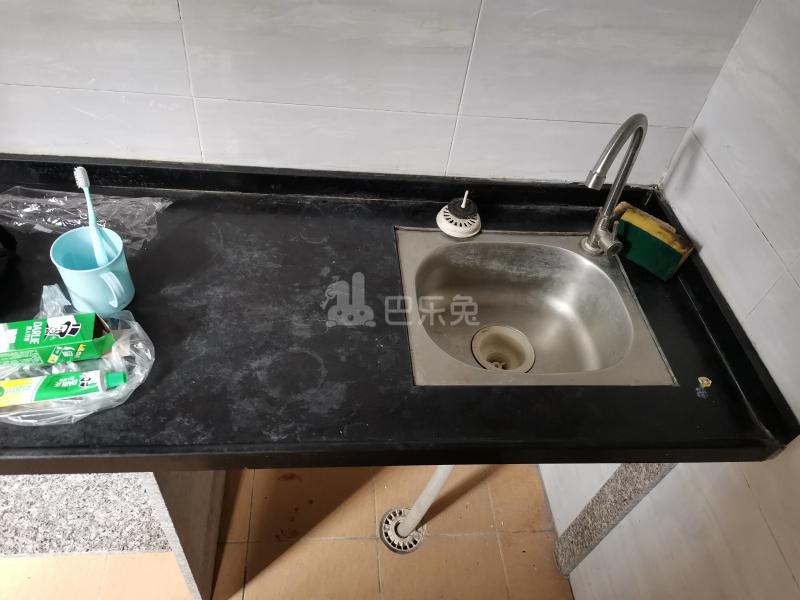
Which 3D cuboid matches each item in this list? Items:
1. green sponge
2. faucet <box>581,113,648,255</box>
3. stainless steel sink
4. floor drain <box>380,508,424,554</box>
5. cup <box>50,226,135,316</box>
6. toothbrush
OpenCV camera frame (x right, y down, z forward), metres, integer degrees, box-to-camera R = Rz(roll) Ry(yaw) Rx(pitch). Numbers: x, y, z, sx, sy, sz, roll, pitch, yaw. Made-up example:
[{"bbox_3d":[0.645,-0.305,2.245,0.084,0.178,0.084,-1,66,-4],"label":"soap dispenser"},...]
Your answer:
[{"bbox_3d":[0.399,-0.090,0.967,0.111,0.067,0.031,35,59,19],"label":"green sponge"},{"bbox_3d":[0.310,-0.140,0.873,0.062,0.265,0.169,35,53,22],"label":"faucet"},{"bbox_3d":[0.181,0.051,0.963,0.368,0.150,0.307,1,48,-7],"label":"stainless steel sink"},{"bbox_3d":[0.009,0.559,1.458,0.107,0.012,0.107,1,48,-8],"label":"floor drain"},{"bbox_3d":[-0.392,-0.031,0.784,0.101,0.088,0.082,38,54,23],"label":"cup"},{"bbox_3d":[-0.396,-0.078,0.782,0.014,0.186,0.019,-3,15,26],"label":"toothbrush"}]

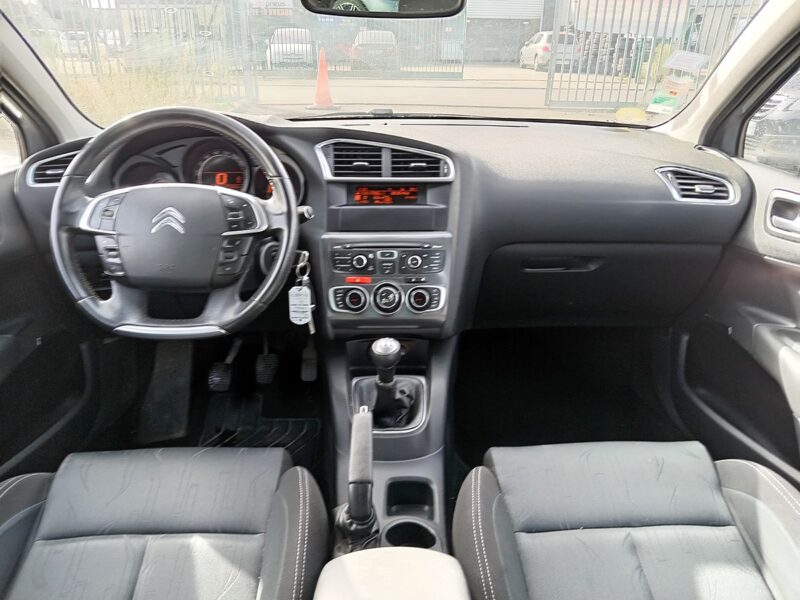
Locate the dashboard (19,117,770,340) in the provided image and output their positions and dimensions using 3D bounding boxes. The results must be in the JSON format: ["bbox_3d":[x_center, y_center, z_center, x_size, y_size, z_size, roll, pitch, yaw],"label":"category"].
[{"bbox_3d":[-0.030,-0.190,1.225,1.450,0.430,0.530,0,25,0],"label":"dashboard"}]

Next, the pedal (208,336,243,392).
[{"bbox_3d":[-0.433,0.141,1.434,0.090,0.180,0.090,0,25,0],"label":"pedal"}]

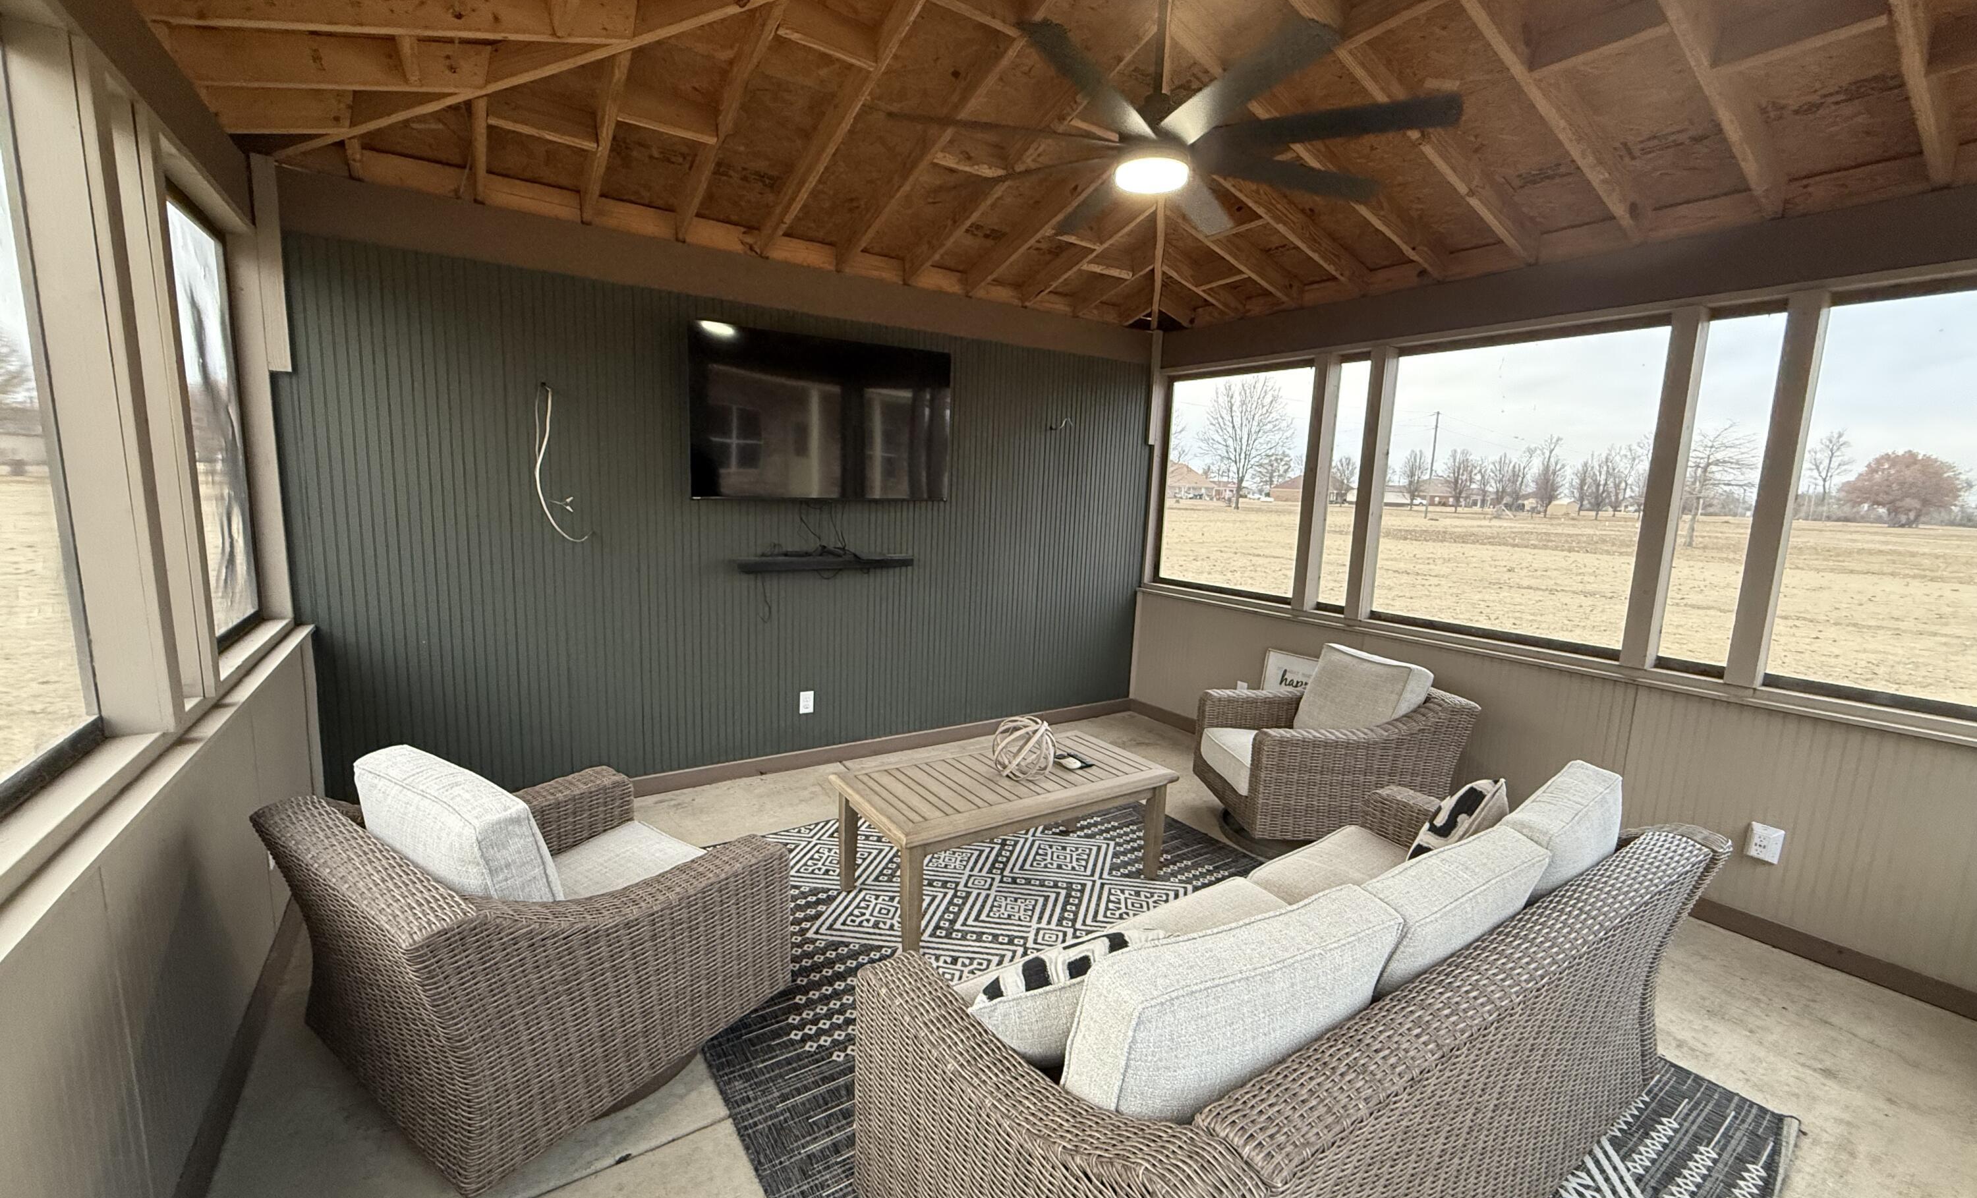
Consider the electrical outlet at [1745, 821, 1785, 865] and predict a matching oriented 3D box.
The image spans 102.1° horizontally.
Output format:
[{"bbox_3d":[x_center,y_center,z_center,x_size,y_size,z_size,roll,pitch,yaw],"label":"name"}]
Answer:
[{"bbox_3d":[2.945,0.926,3.032,0.025,0.135,0.090,-3,10,-33],"label":"electrical outlet"}]

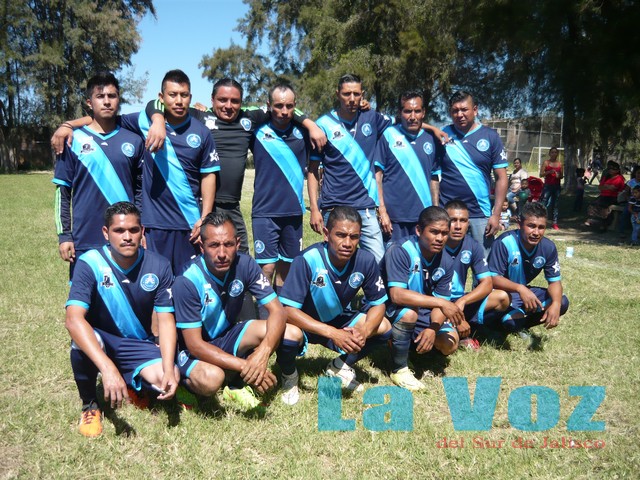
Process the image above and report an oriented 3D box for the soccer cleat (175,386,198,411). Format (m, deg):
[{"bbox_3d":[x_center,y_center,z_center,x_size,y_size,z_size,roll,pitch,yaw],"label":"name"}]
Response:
[{"bbox_3d":[-0.648,0.726,3.025,0.110,0.130,0.270,-4,9,-33],"label":"soccer cleat"}]

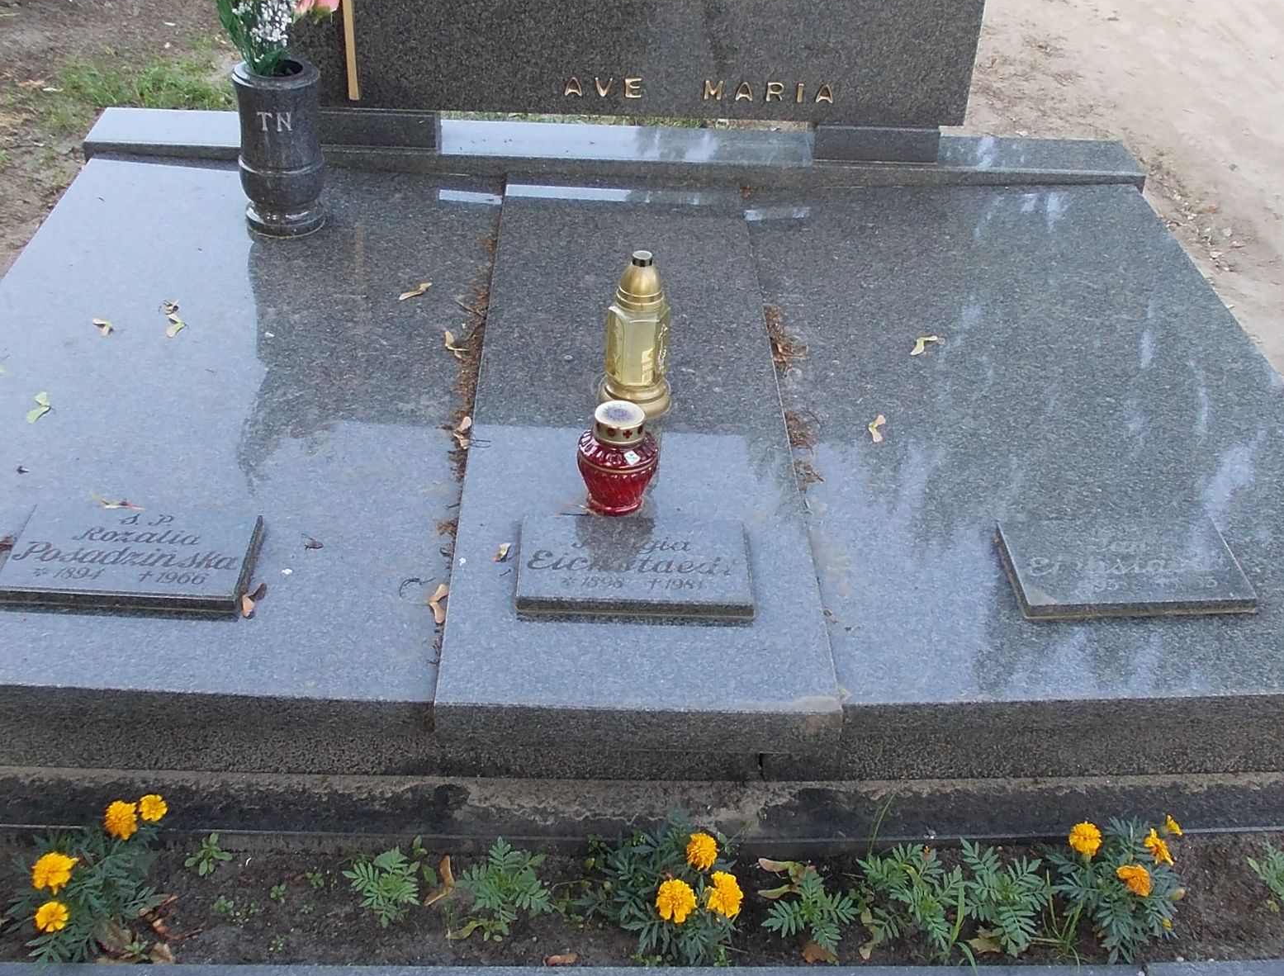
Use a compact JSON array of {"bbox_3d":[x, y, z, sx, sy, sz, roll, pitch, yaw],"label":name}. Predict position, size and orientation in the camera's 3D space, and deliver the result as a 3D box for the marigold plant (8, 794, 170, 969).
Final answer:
[{"bbox_3d":[-0.647,0.461,1.623,0.173,0.150,0.170,1,33,-3],"label":"marigold plant"}]

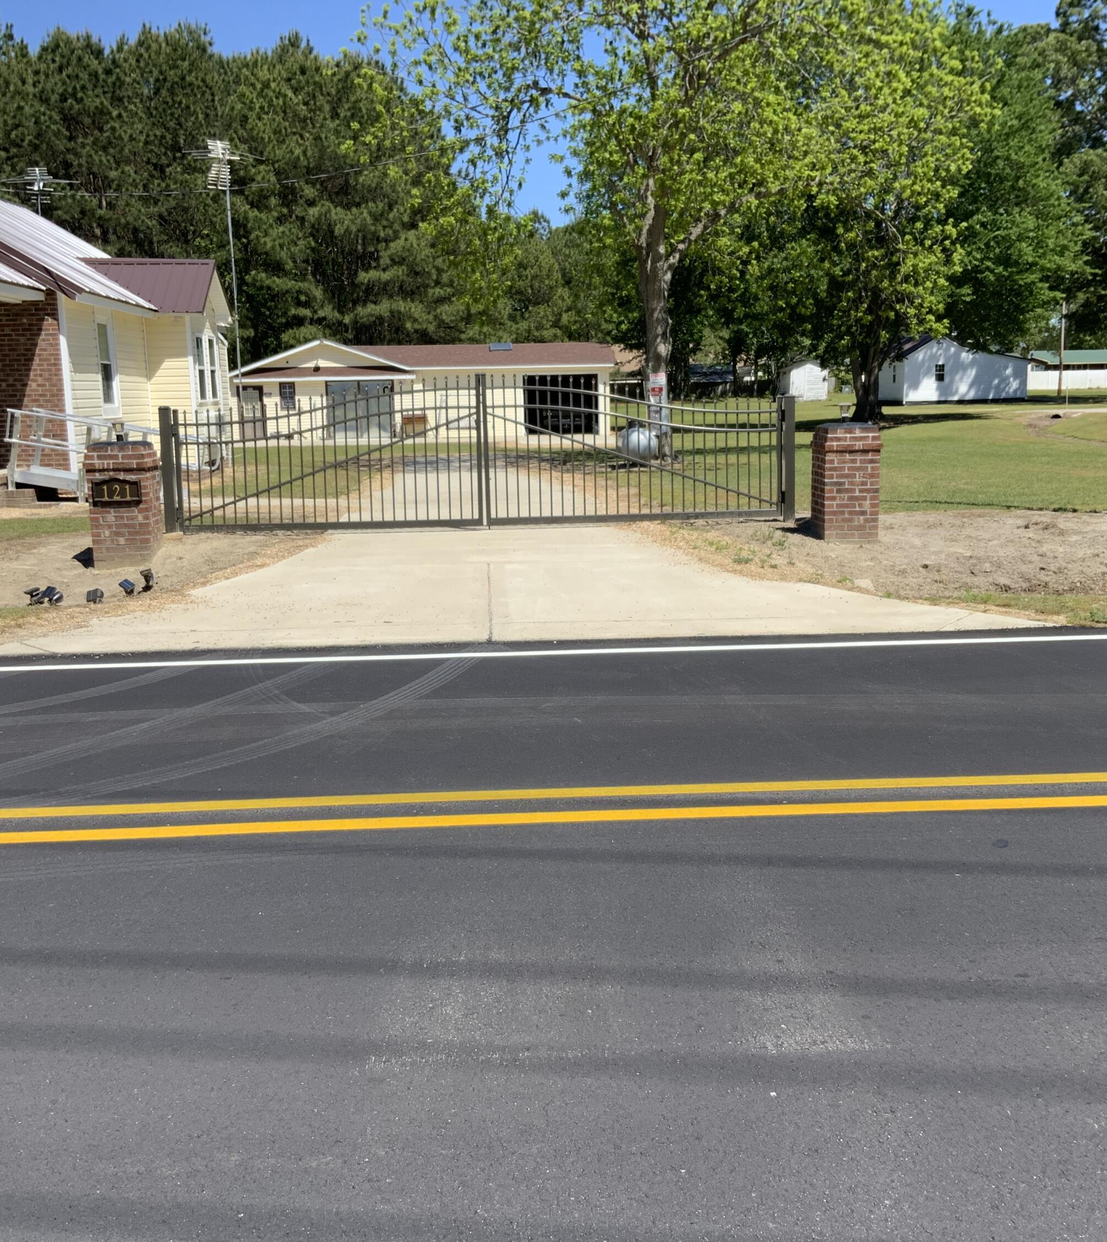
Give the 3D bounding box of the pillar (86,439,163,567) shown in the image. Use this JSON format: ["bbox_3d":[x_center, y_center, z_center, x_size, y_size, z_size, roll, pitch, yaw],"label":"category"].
[{"bbox_3d":[-3.801,-1.053,12.345,0.550,1.080,0.550,-2,10,-6],"label":"pillar"}]

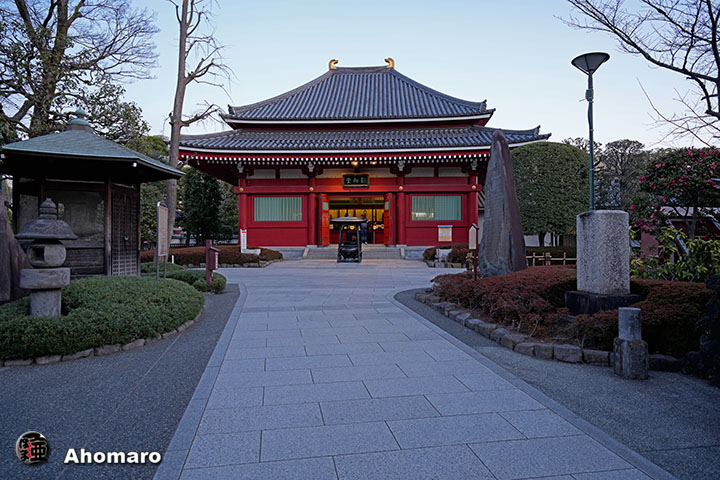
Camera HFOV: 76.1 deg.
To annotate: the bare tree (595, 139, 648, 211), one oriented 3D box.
[{"bbox_3d":[15.917,-2.681,28.000,3.000,6.600,3.000,0,2,0],"label":"bare tree"}]

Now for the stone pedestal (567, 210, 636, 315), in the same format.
[{"bbox_3d":[3.838,0.369,7.250,0.760,1.620,0.760,0,2,-10],"label":"stone pedestal"}]

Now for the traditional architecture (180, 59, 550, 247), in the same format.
[{"bbox_3d":[0.186,-4.412,24.500,15.400,10.300,12.400,1,2,4],"label":"traditional architecture"}]

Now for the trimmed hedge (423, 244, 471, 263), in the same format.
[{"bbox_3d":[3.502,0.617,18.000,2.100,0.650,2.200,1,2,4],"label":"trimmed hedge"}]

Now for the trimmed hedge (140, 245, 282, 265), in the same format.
[{"bbox_3d":[-5.617,0.582,17.400,4.900,0.650,2.800,1,2,4],"label":"trimmed hedge"}]

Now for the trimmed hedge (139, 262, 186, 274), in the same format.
[{"bbox_3d":[-6.171,0.832,14.300,1.500,0.420,1.300,0,2,-10],"label":"trimmed hedge"}]

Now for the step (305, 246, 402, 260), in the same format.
[{"bbox_3d":[-0.285,0.640,20.200,4.400,0.440,1.100,1,2,4],"label":"step"}]

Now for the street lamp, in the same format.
[{"bbox_3d":[4.218,-1.015,8.400,0.630,4.800,0.630,0,2,-10],"label":"street lamp"}]

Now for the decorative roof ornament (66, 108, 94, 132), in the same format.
[{"bbox_3d":[-6.209,-2.672,10.200,0.500,0.550,0.500,0,2,-10],"label":"decorative roof ornament"}]

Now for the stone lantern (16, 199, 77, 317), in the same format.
[{"bbox_3d":[-4.362,0.341,6.400,0.710,1.780,0.710,0,2,-7],"label":"stone lantern"}]

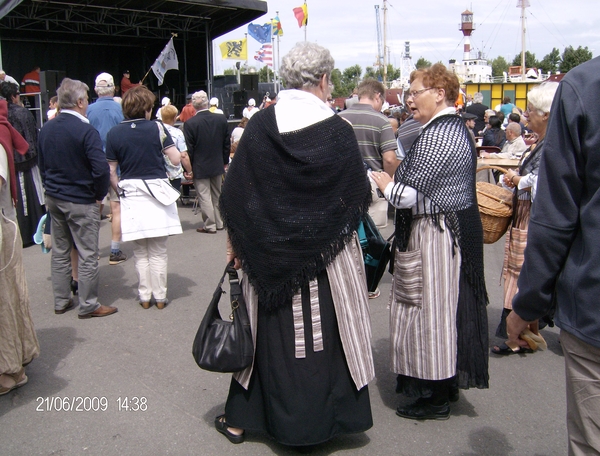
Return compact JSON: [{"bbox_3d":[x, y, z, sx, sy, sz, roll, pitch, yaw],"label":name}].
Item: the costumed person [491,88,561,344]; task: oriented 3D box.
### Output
[{"bbox_3d":[1.444,-0.066,3.860,0.540,1.630,0.520,-2,11,-8],"label":"costumed person"}]

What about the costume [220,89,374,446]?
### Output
[{"bbox_3d":[-0.011,0.110,2.711,0.620,1.690,0.500,2,11,15],"label":"costume"}]

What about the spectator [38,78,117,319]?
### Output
[{"bbox_3d":[-1.683,-0.231,4.700,0.560,1.720,0.420,3,11,22],"label":"spectator"}]

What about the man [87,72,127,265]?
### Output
[{"bbox_3d":[-1.852,-0.544,5.989,0.550,1.800,0.380,-2,11,-8],"label":"man"}]

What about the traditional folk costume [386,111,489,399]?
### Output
[{"bbox_3d":[0.630,0.120,2.986,0.470,1.340,0.500,-4,12,-16],"label":"traditional folk costume"}]

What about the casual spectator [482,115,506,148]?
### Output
[{"bbox_3d":[2.988,-1.087,9.682,0.500,1.260,0.700,-9,13,-34],"label":"casual spectator"}]

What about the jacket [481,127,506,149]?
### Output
[{"bbox_3d":[2.946,-1.244,9.499,0.460,0.600,0.340,-7,13,-29],"label":"jacket"}]

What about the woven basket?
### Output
[{"bbox_3d":[1.157,-0.144,3.850,0.360,0.460,0.360,-1,11,0],"label":"woven basket"}]

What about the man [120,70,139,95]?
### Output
[{"bbox_3d":[-5.127,-3.827,18.800,0.550,1.740,0.500,1,11,10],"label":"man"}]

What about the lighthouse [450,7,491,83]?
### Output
[{"bbox_3d":[26.092,-28.086,96.517,5.000,11.500,5.000,-1,11,0],"label":"lighthouse"}]

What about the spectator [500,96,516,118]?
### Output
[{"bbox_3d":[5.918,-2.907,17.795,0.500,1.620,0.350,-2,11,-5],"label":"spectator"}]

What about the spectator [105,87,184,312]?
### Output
[{"bbox_3d":[-1.181,-0.222,4.760,0.570,1.650,0.400,1,11,8],"label":"spectator"}]

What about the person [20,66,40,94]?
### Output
[{"bbox_3d":[-7.622,-3.761,18.000,0.560,1.700,0.420,3,11,20],"label":"person"}]

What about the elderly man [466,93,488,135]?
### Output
[{"bbox_3d":[3.644,-1.941,13.035,0.500,1.710,0.320,2,11,12],"label":"elderly man"}]

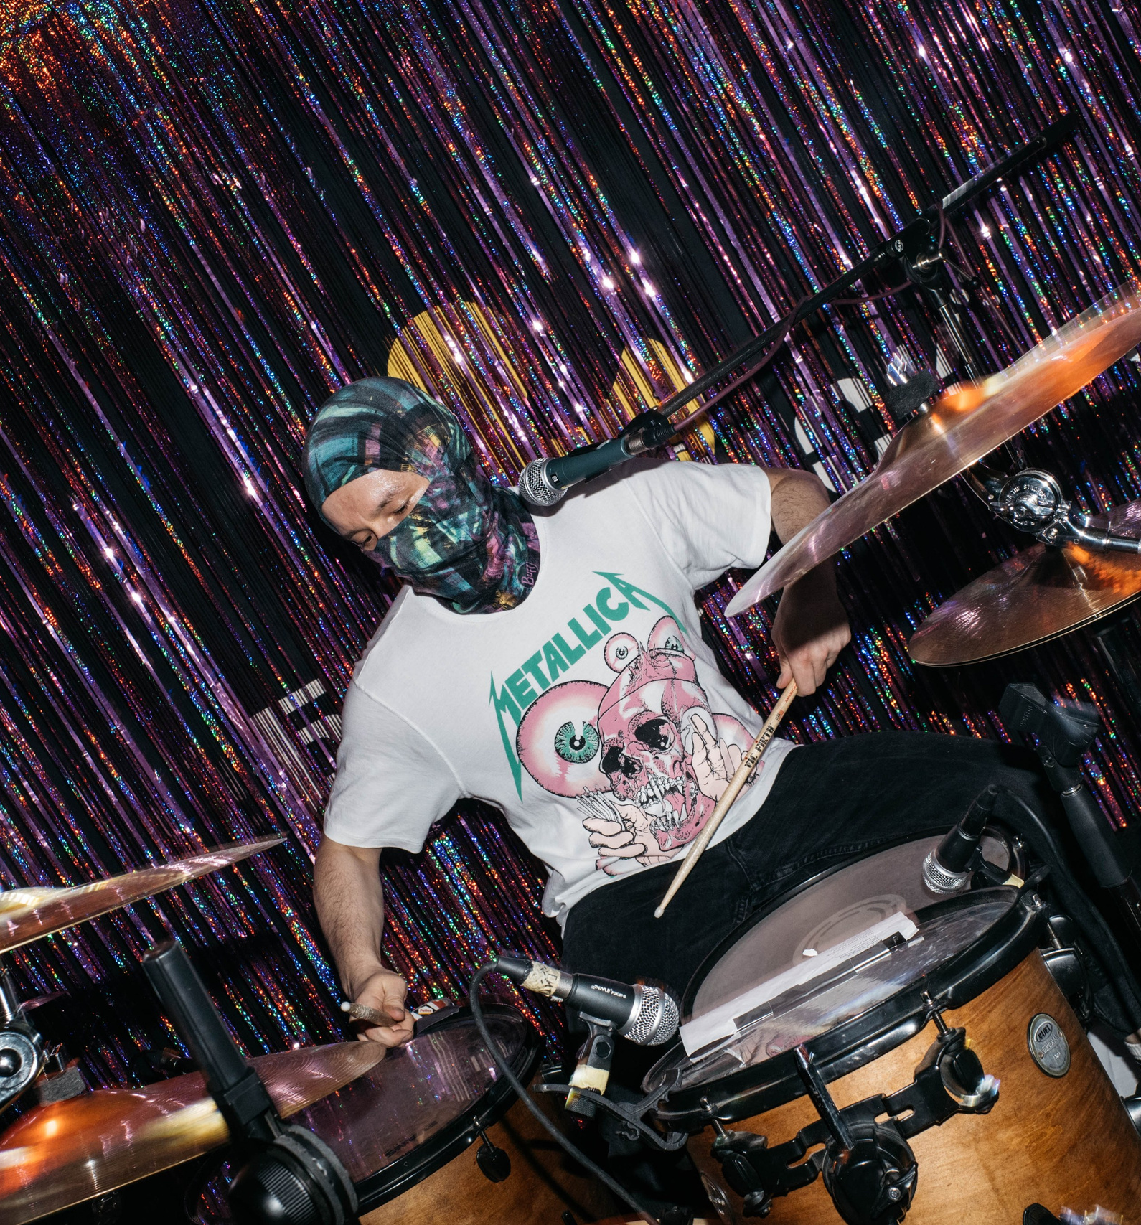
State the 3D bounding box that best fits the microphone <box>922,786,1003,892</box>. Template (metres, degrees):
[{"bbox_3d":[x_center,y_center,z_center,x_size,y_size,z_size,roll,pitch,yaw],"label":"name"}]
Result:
[{"bbox_3d":[0.359,0.204,1.300,0.045,0.045,0.147,-37,-30,-42],"label":"microphone"}]

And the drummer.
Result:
[{"bbox_3d":[0.184,0.297,1.720,0.820,1.350,0.740,-30,7,0],"label":"drummer"}]

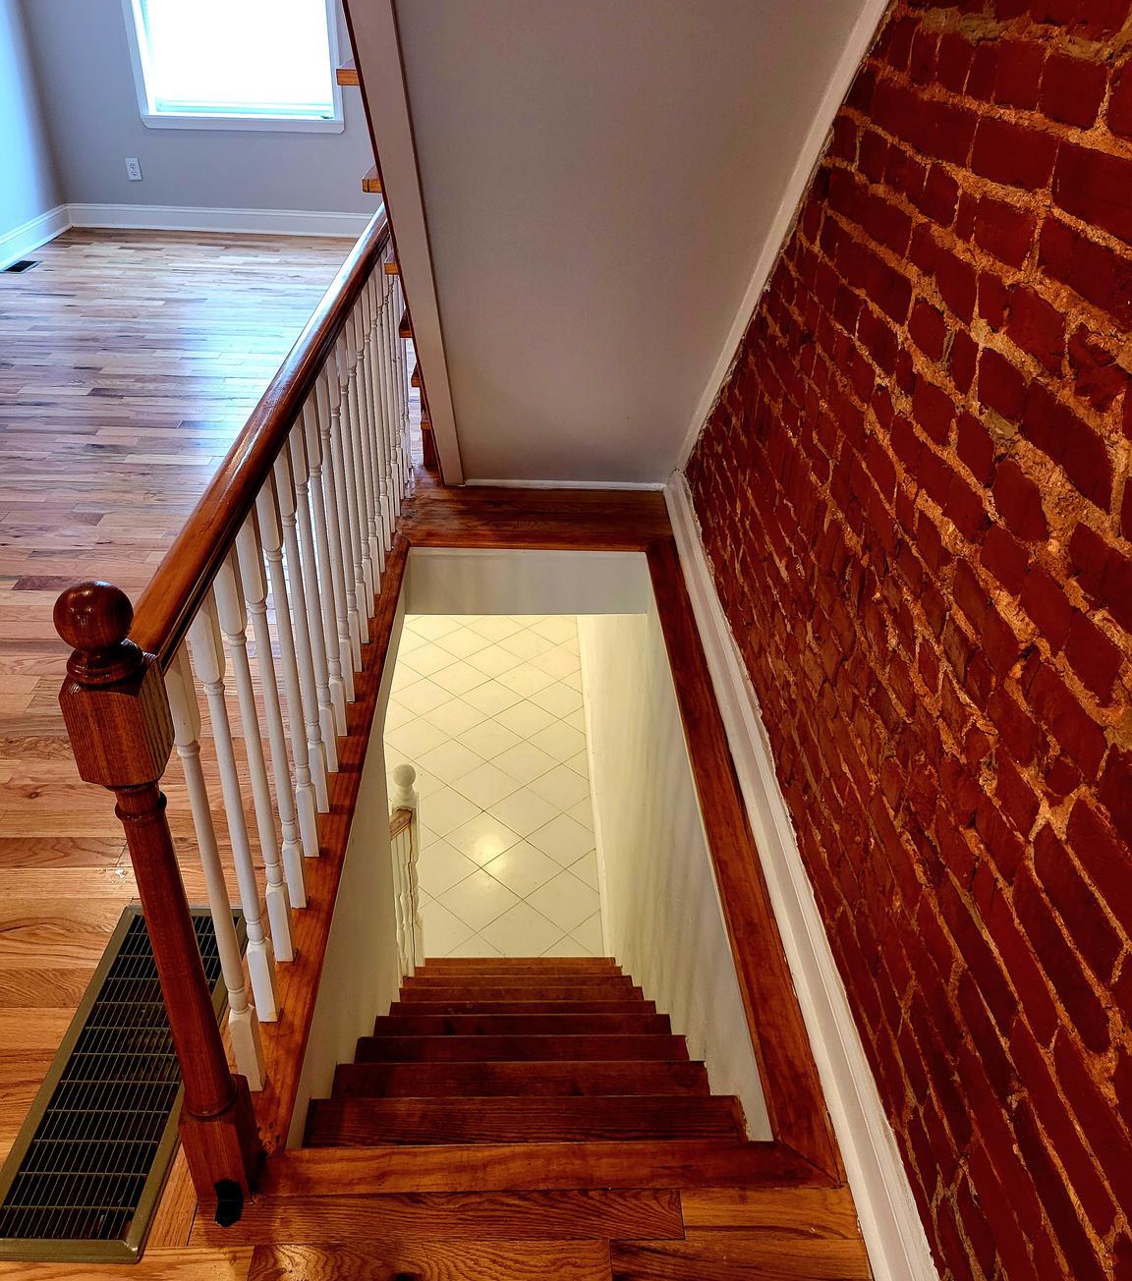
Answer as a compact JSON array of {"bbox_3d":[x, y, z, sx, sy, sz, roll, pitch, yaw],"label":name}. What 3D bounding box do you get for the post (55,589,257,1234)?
[{"bbox_3d":[-0.481,0.377,1.299,0.080,1.034,0.080,1,33,-2],"label":"post"}]

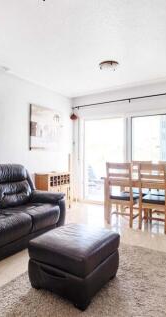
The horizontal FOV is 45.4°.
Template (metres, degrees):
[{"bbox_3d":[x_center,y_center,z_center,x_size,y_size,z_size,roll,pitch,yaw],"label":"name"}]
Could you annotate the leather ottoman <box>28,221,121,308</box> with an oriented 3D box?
[{"bbox_3d":[-0.060,0.894,1.799,0.580,0.399,0.560,0,0,33],"label":"leather ottoman"}]

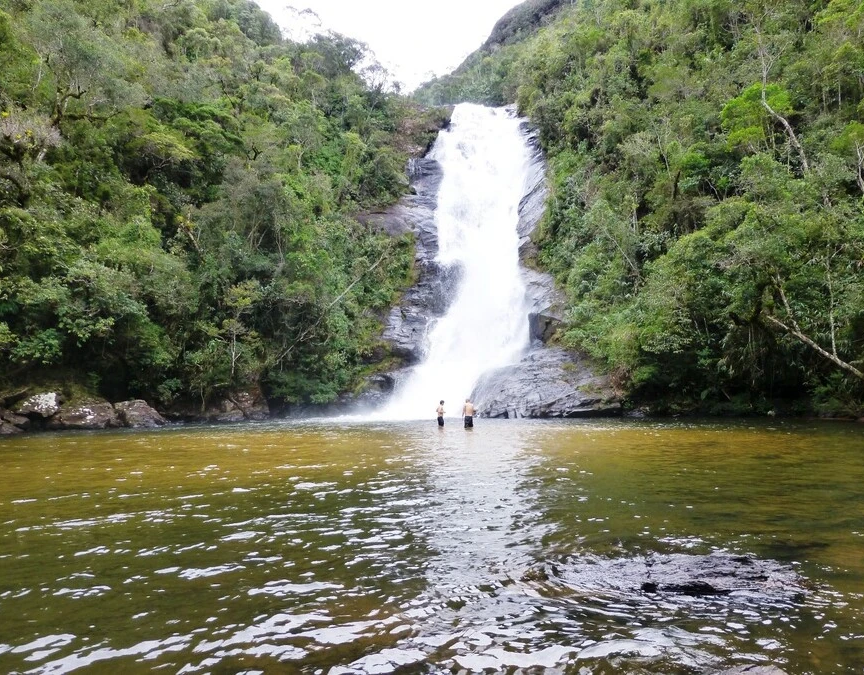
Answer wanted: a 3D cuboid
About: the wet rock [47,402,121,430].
[{"bbox_3d":[-15.807,3.546,28.300,2.882,1.135,2.000,3,-6,-33],"label":"wet rock"}]

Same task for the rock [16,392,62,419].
[{"bbox_3d":[-18.178,3.126,28.900,1.800,1.149,1.500,3,-6,-33],"label":"rock"}]

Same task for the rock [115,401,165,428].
[{"bbox_3d":[-13.928,3.648,29.800,2.169,1.237,1.700,3,-6,-30],"label":"rock"}]

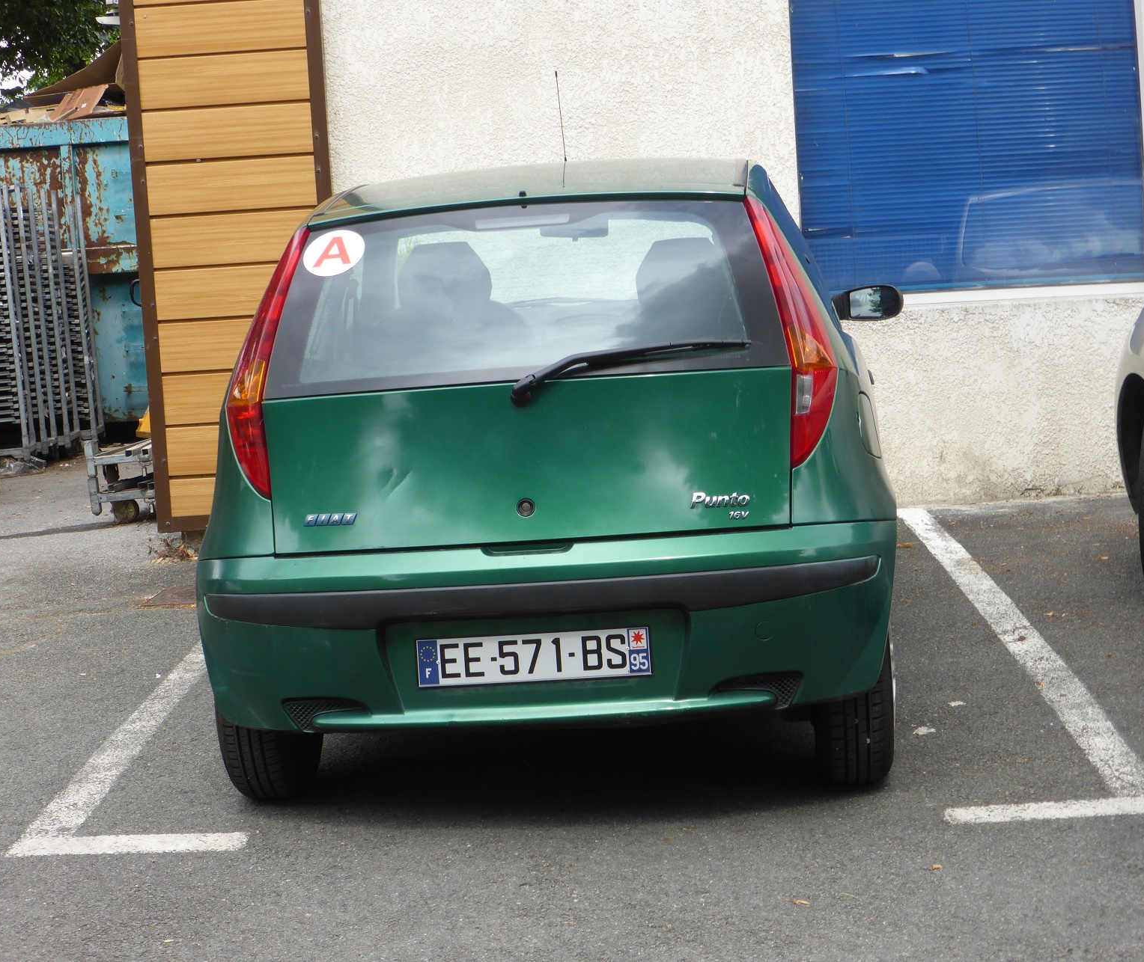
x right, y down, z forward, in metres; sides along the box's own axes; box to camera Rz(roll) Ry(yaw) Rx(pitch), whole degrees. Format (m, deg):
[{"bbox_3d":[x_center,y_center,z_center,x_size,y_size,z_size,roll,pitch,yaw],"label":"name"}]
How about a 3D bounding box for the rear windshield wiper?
[{"bbox_3d":[0.131,-0.241,5.474,0.545,0.135,0.090,-3,9,5],"label":"rear windshield wiper"}]

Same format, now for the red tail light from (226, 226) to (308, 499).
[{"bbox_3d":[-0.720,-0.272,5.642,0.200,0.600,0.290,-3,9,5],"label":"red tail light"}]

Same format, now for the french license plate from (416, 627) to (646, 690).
[{"bbox_3d":[-0.084,0.391,5.435,0.520,0.110,0.012,-3,9,5],"label":"french license plate"}]

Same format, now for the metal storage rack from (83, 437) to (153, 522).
[{"bbox_3d":[-1.859,-0.079,11.176,0.600,0.370,0.750,-3,7,-3],"label":"metal storage rack"}]

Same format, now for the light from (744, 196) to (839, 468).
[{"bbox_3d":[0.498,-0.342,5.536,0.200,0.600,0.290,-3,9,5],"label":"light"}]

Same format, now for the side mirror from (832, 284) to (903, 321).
[{"bbox_3d":[0.927,-0.559,7.671,0.222,0.115,0.110,-3,9,5],"label":"side mirror"}]

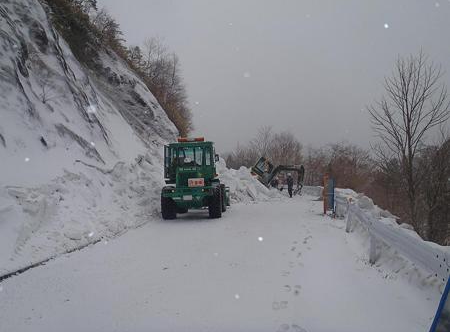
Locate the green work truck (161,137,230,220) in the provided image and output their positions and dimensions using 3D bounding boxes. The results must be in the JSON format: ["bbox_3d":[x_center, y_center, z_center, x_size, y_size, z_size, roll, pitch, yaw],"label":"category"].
[{"bbox_3d":[-1.180,0.530,16.500,2.500,3.350,6.500,-1,-2,4],"label":"green work truck"}]

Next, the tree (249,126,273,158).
[{"bbox_3d":[4.400,-1.900,45.000,3.200,6.200,3.100,-1,-2,0],"label":"tree"}]

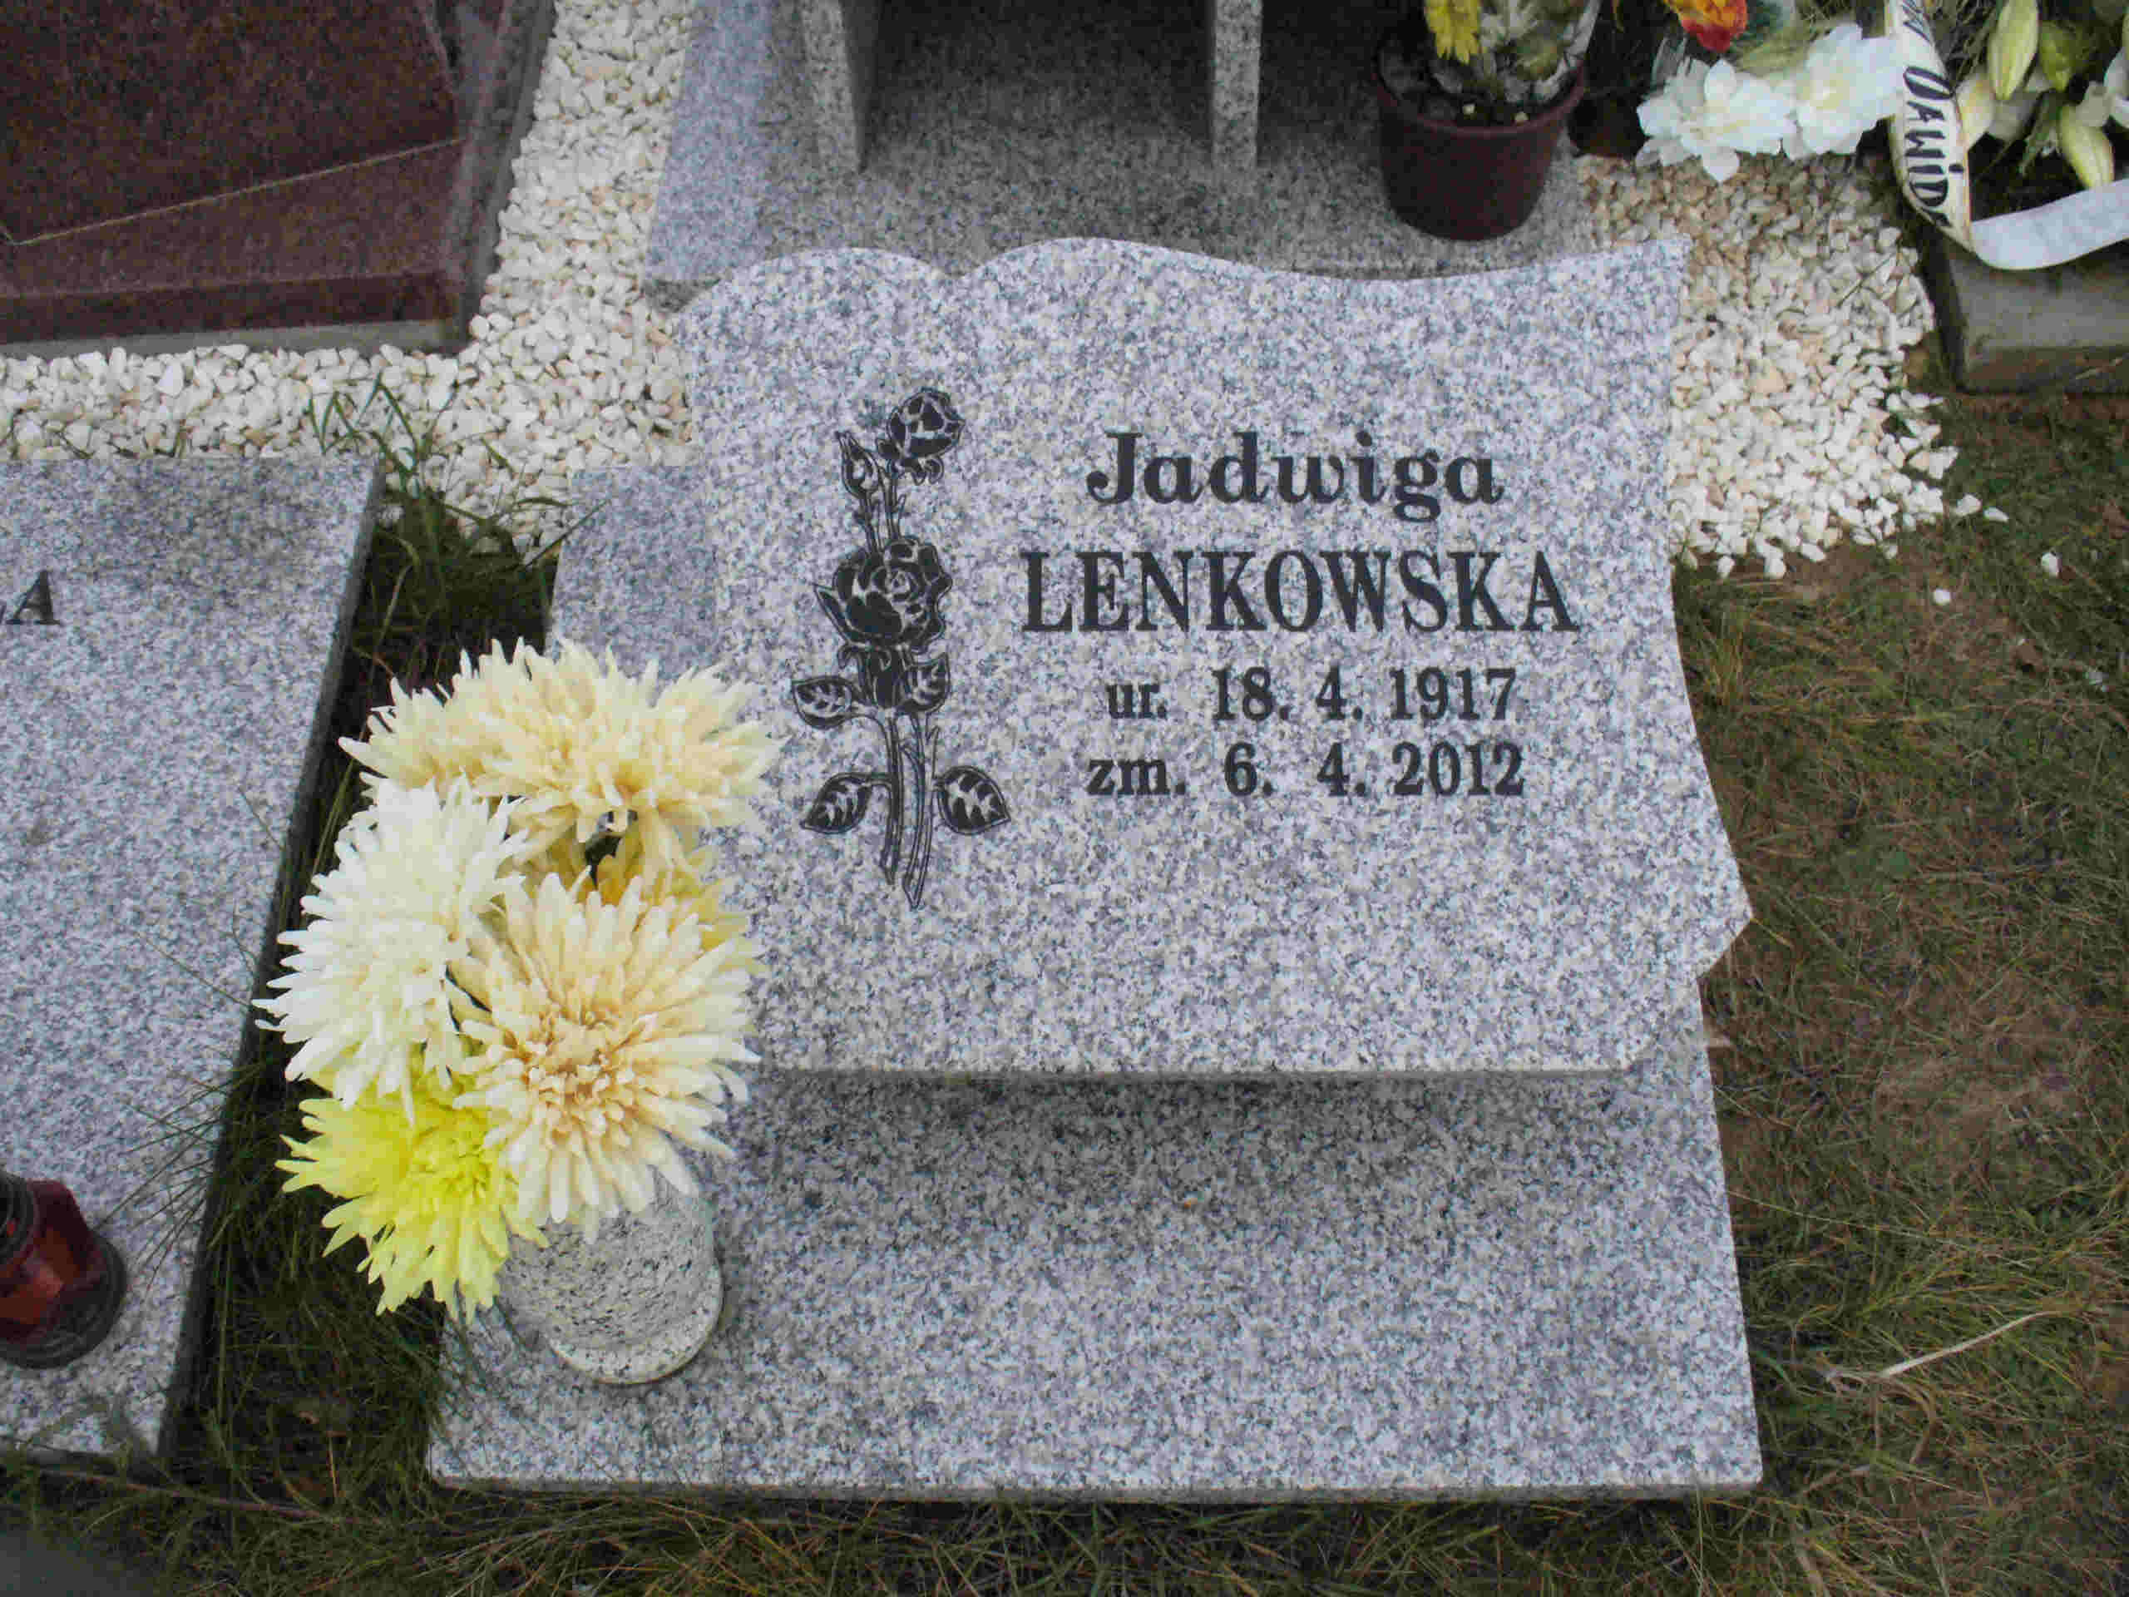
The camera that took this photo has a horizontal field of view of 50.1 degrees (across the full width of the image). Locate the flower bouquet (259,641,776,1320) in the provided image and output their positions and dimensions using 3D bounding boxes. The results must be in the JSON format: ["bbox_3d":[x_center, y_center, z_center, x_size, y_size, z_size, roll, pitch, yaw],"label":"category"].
[{"bbox_3d":[-0.269,0.089,1.121,0.240,0.290,0.270,0,59,2],"label":"flower bouquet"}]

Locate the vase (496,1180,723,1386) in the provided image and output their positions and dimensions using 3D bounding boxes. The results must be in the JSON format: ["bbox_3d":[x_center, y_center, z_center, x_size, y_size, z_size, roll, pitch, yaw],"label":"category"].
[{"bbox_3d":[-0.266,0.244,1.284,0.130,0.200,0.130,0,59,2],"label":"vase"}]

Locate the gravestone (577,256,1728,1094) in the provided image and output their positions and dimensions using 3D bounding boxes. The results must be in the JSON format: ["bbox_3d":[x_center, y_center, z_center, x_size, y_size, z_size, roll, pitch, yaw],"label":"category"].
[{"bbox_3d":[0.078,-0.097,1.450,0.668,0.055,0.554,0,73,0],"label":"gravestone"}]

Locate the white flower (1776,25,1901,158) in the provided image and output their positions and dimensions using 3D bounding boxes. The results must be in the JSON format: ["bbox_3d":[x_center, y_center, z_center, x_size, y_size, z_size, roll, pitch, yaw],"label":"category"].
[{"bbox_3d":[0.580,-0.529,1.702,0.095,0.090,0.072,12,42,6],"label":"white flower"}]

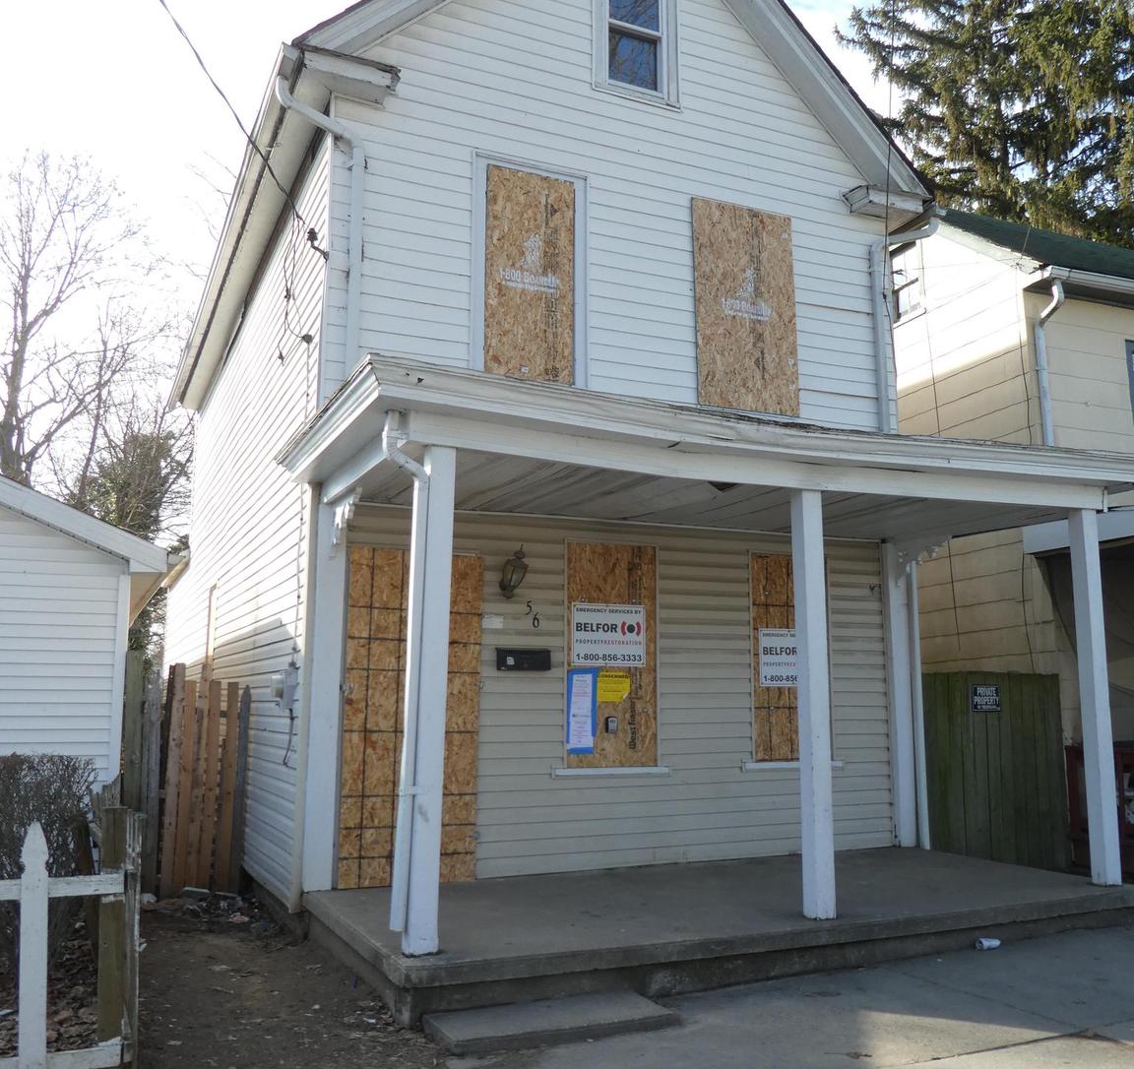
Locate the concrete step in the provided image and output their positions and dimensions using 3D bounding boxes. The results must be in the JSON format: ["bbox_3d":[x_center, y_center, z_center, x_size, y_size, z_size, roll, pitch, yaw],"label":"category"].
[{"bbox_3d":[-0.075,2.261,4.868,1.091,0.071,0.444,5,-10,-25],"label":"concrete step"}]

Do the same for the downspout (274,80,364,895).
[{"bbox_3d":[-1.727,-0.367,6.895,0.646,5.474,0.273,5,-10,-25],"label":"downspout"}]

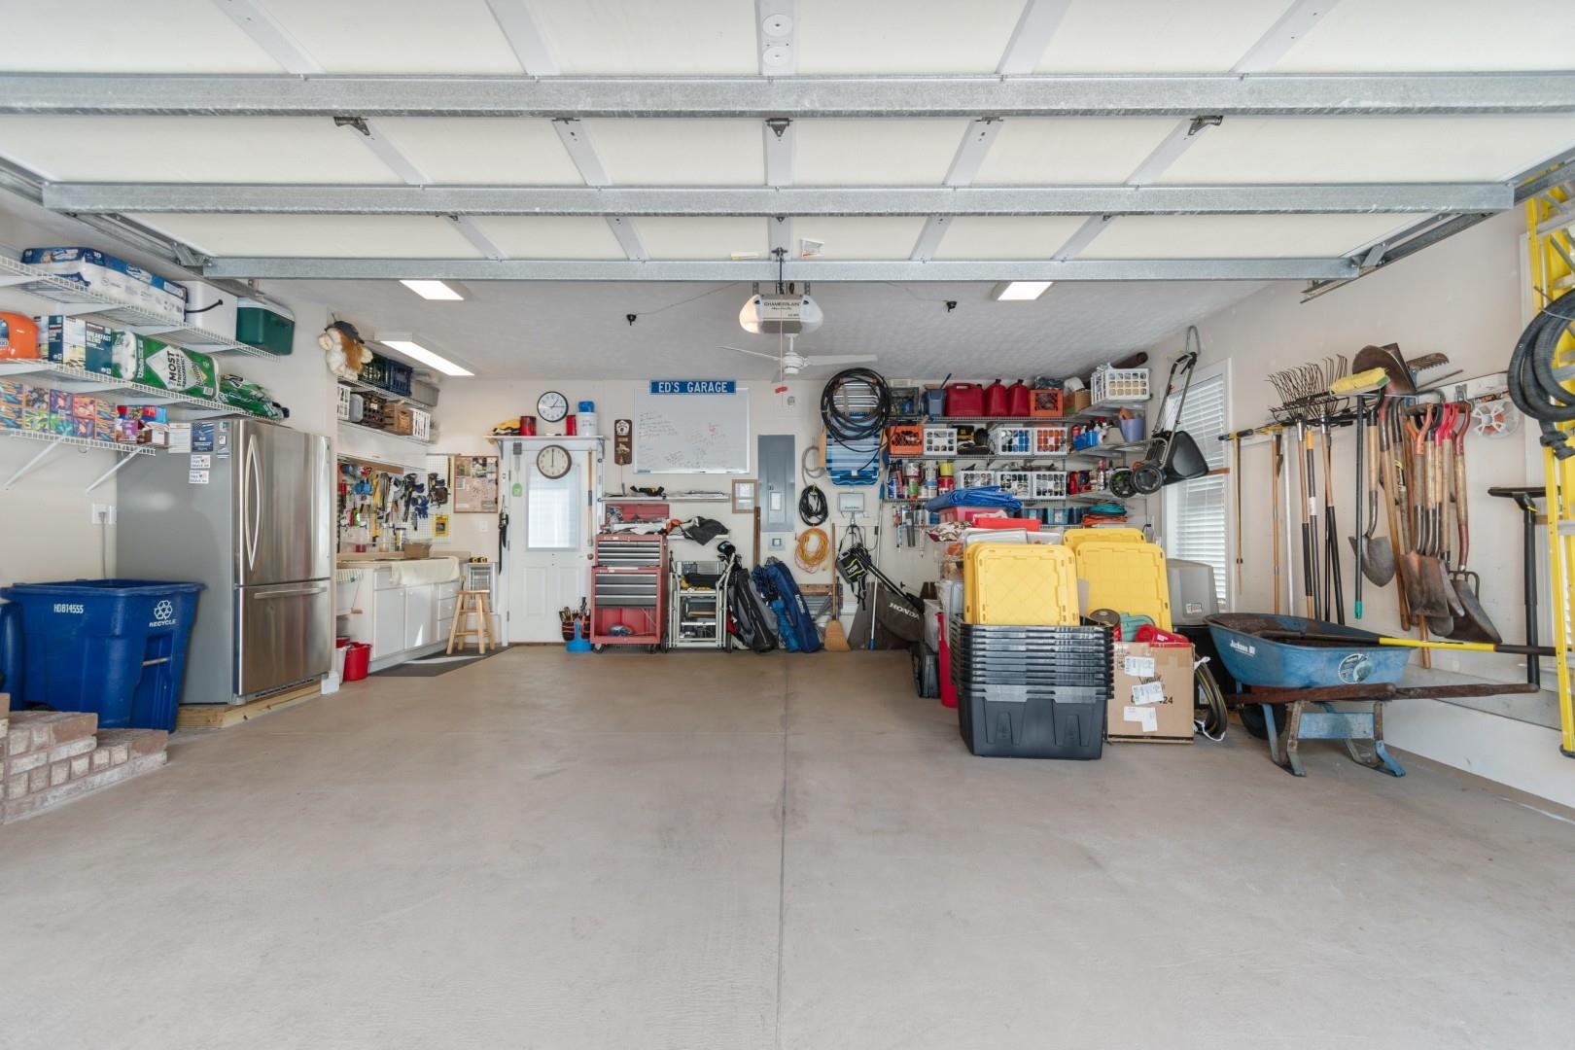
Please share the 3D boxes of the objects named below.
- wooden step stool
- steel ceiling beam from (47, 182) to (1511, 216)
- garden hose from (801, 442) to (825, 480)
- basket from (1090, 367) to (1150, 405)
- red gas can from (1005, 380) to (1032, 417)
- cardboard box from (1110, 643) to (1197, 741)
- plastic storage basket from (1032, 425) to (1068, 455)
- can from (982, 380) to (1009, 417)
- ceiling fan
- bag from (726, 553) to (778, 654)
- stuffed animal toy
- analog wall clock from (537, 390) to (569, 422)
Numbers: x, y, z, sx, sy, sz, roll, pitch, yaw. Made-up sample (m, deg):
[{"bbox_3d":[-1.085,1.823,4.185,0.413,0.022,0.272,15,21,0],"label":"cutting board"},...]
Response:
[{"bbox_3d":[-3.260,0.994,6.750,0.370,0.620,0.360,0,-1,0],"label":"wooden step stool"},{"bbox_3d":[-0.026,-1.083,2.200,4.870,0.080,0.085,0,-1,0],"label":"steel ceiling beam"},{"bbox_3d":[0.282,-0.660,6.904,0.280,0.360,0.060,0,-1,0],"label":"garden hose"},{"bbox_3d":[2.962,-1.222,5.870,0.387,0.272,0.340,0,-1,0],"label":"basket"},{"bbox_3d":[2.318,-1.270,6.733,0.220,0.370,0.350,0,-1,0],"label":"red gas can"},{"bbox_3d":[2.070,0.957,3.910,0.490,0.570,0.420,0,-1,0],"label":"cardboard box"},{"bbox_3d":[2.713,-0.858,6.760,0.340,0.270,0.350,0,-1,0],"label":"plastic storage basket"},{"bbox_3d":[2.153,-1.300,6.760,0.255,0.365,0.340,0,-1,0],"label":"can"},{"bbox_3d":[0.025,-1.382,5.300,1.340,0.350,1.340,0,-1,0],"label":"ceiling fan"},{"bbox_3d":[-0.379,0.822,6.740,0.390,0.990,0.330,-21,-2,0],"label":"bag"},{"bbox_3d":[-3.388,-1.327,5.027,0.270,0.450,0.400,-1,-1,30],"label":"stuffed animal toy"},{"bbox_3d":[-2.481,-1.265,6.950,0.335,0.335,0.050,0,-1,0],"label":"analog wall clock"}]

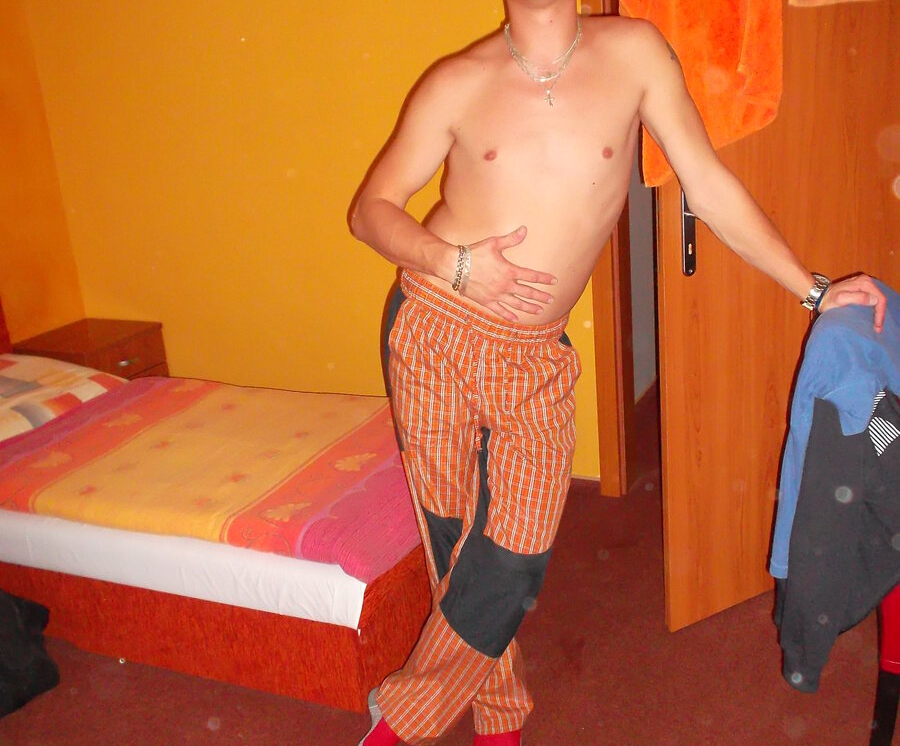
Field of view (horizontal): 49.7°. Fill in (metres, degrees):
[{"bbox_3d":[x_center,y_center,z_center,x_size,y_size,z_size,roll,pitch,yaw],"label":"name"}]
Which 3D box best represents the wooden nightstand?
[{"bbox_3d":[-1.418,0.113,3.924,0.421,0.551,0.427,3,18,26],"label":"wooden nightstand"}]

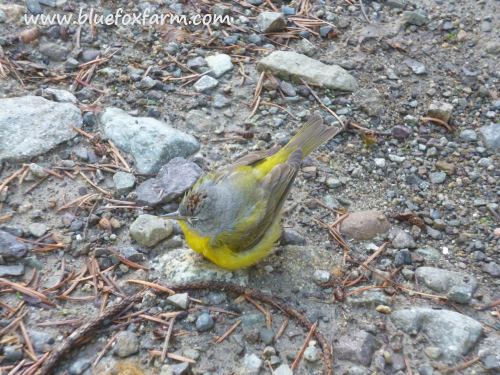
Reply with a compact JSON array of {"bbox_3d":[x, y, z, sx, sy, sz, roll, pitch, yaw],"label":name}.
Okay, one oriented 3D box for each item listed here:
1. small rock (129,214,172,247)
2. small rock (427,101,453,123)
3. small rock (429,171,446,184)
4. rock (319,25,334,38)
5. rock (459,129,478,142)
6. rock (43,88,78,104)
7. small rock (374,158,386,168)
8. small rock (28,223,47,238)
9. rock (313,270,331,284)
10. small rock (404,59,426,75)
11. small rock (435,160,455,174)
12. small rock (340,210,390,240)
[{"bbox_3d":[-0.053,0.023,0.537,0.023,0.015,0.018,0,45,0],"label":"small rock"},{"bbox_3d":[0.115,-0.046,0.604,0.015,0.009,0.009,0,44,0],"label":"small rock"},{"bbox_3d":[0.106,-0.005,0.564,0.010,0.006,0.007,0,44,0],"label":"small rock"},{"bbox_3d":[0.049,-0.100,0.635,0.010,0.008,0.010,0,45,0],"label":"rock"},{"bbox_3d":[0.130,-0.031,0.597,0.010,0.007,0.009,0,45,0],"label":"rock"},{"bbox_3d":[-0.117,-0.057,0.621,0.022,0.009,0.014,11,46,11],"label":"rock"},{"bbox_3d":[0.076,-0.014,0.581,0.007,0.005,0.006,0,45,0],"label":"small rock"},{"bbox_3d":[-0.116,0.023,0.543,0.010,0.006,0.009,0,45,0],"label":"small rock"},{"bbox_3d":[0.035,0.044,0.493,0.009,0.006,0.008,0,45,0],"label":"rock"},{"bbox_3d":[0.106,-0.077,0.639,0.009,0.005,0.016,-33,53,-29],"label":"small rock"},{"bbox_3d":[0.109,-0.011,0.558,0.011,0.006,0.008,11,46,11],"label":"small rock"},{"bbox_3d":[0.063,0.021,0.542,0.027,0.012,0.019,0,45,0],"label":"small rock"}]

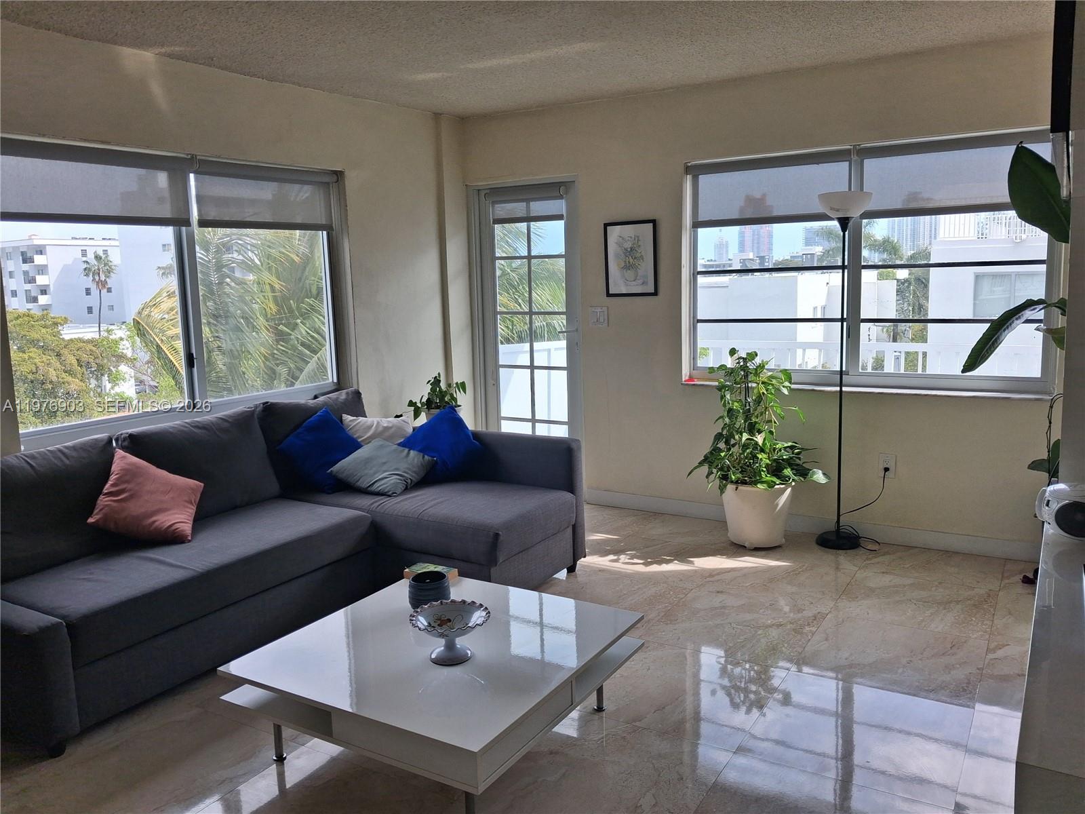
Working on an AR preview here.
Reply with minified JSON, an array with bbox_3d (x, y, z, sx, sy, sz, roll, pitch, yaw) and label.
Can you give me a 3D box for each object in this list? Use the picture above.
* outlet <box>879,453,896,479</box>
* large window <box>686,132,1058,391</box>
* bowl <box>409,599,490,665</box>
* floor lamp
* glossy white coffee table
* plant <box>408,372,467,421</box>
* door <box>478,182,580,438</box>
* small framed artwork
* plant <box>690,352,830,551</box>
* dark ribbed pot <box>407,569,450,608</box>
[{"bbox_3d":[1.758,0.303,4.314,0.073,0.118,0.012,4,11,31],"label":"outlet"},{"bbox_3d":[1.569,-0.693,4.297,1.770,1.200,0.120,4,11,31],"label":"large window"},{"bbox_3d":[-0.275,0.685,2.533,0.246,0.132,0.246,-2,9,0],"label":"bowl"},{"bbox_3d":[1.504,-0.163,4.260,0.265,1.770,0.265,4,11,31],"label":"floor lamp"},{"bbox_3d":[-0.308,0.885,2.692,0.950,0.310,0.950,4,11,31],"label":"glossy white coffee table"},{"bbox_3d":[-0.608,0.006,4.980,0.330,0.420,0.310,-2,9,0],"label":"plant"},{"bbox_3d":[-0.075,-0.394,5.375,0.730,1.970,0.080,4,11,31],"label":"door"},{"bbox_3d":[0.504,-0.851,4.881,0.332,0.427,0.020,4,11,31],"label":"small framed artwork"},{"bbox_3d":[1.112,0.207,4.398,0.620,1.020,0.560,4,11,31],"label":"plant"},{"bbox_3d":[-0.390,0.639,2.918,0.143,0.108,0.143,-2,9,0],"label":"dark ribbed pot"}]

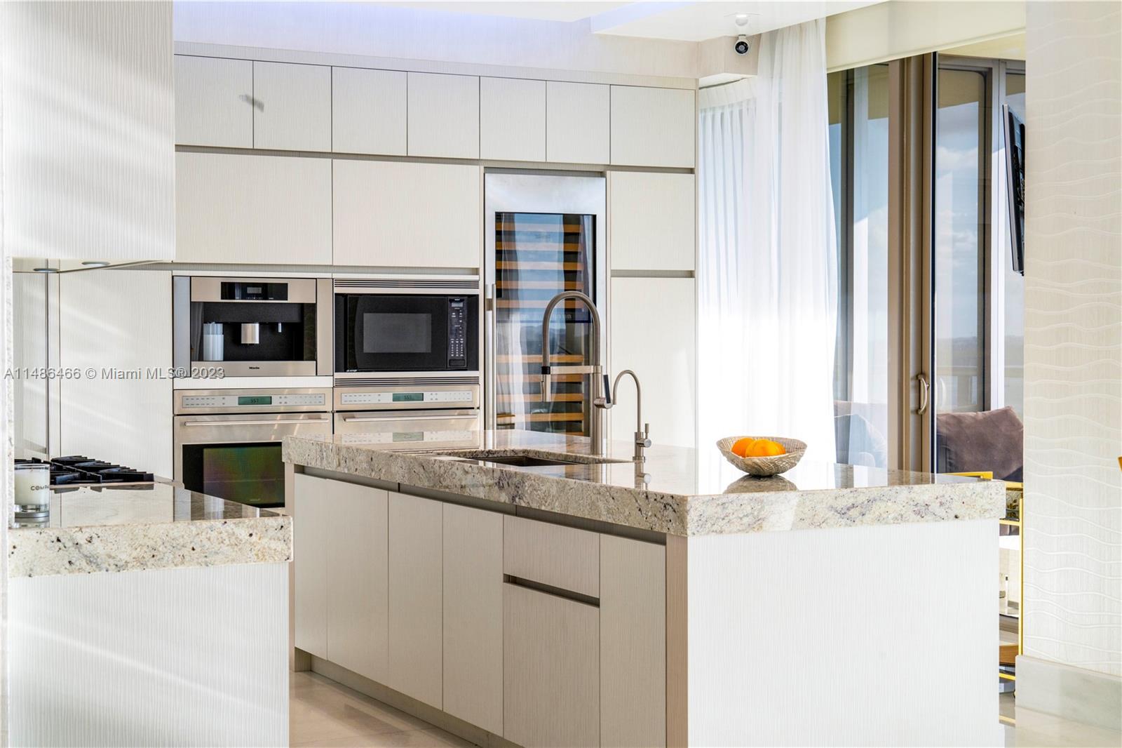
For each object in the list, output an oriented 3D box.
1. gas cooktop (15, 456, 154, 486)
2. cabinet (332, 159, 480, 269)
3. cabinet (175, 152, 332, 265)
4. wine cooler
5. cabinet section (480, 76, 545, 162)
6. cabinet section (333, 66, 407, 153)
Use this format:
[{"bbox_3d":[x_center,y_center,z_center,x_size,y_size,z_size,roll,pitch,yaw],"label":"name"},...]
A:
[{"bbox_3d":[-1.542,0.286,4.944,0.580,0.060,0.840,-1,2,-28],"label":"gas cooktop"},{"bbox_3d":[-0.860,-0.784,8.627,0.764,0.508,0.520,-1,1,-25],"label":"cabinet"},{"bbox_3d":[-1.565,-0.776,8.304,0.761,0.502,0.600,-1,2,-25],"label":"cabinet"},{"bbox_3d":[-0.199,0.033,9.057,0.675,2.103,0.610,-1,2,-24],"label":"wine cooler"},{"bbox_3d":[-0.357,-1.288,8.874,0.366,0.411,0.550,-1,2,-25],"label":"cabinet section"},{"bbox_3d":[-1.041,-1.279,8.551,0.383,0.411,0.550,-1,2,-25],"label":"cabinet section"}]

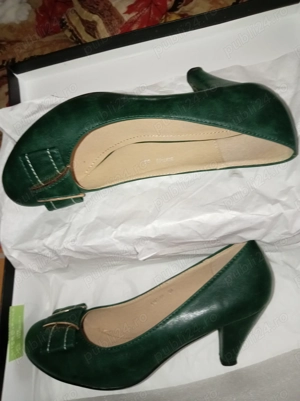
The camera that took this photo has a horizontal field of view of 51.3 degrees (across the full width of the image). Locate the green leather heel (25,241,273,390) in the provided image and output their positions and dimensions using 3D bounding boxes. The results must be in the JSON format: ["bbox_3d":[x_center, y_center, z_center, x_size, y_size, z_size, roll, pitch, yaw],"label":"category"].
[{"bbox_3d":[-0.006,0.098,0.292,0.236,0.080,0.121,-2,95,5],"label":"green leather heel"}]

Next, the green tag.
[{"bbox_3d":[-0.125,0.124,0.295,0.002,0.024,0.048,-7,75,7],"label":"green tag"}]

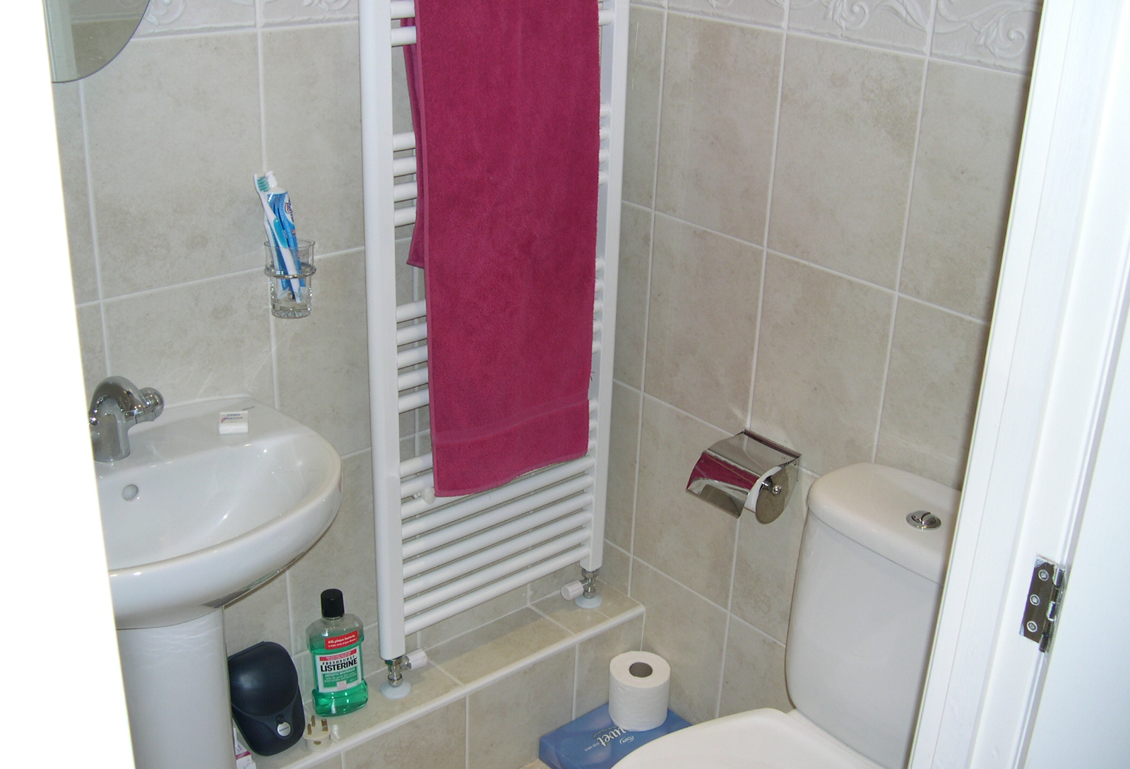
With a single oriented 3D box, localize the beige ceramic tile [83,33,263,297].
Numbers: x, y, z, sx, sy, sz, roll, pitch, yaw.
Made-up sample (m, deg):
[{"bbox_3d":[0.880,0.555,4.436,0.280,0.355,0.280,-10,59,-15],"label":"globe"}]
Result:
[{"bbox_3d":[-0.519,-0.297,1.666,0.250,0.335,0.010,-17,29,-37],"label":"beige ceramic tile"}]

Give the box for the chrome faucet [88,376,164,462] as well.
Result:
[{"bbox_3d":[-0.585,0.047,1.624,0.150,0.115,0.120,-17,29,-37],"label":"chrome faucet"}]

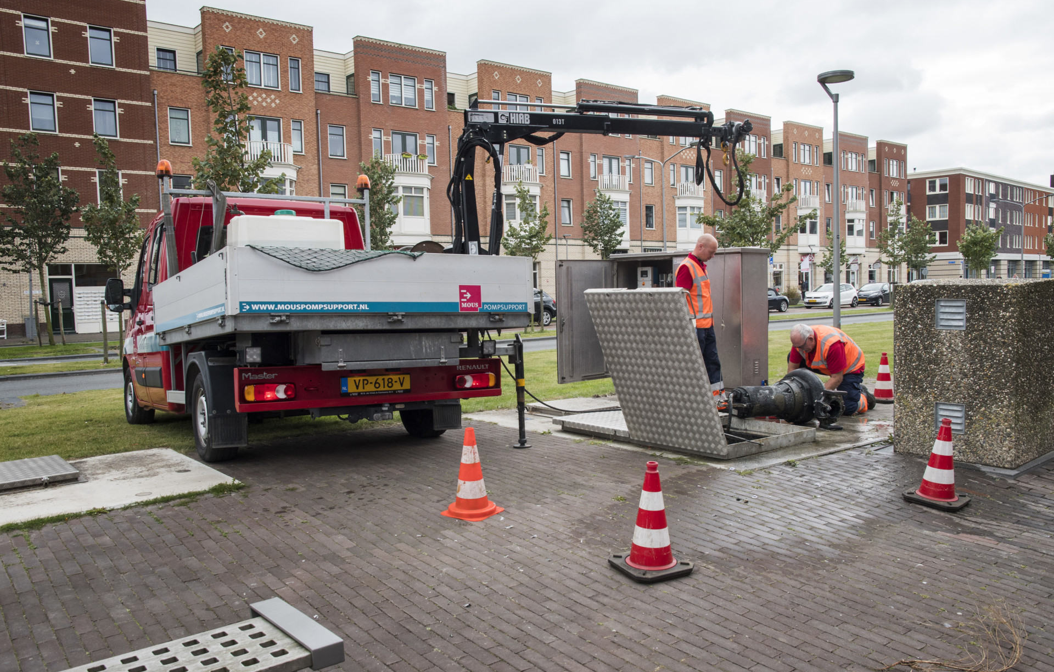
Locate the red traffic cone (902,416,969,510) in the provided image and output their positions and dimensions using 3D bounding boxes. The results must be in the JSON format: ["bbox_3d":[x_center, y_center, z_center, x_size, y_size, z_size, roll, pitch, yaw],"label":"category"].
[{"bbox_3d":[2.549,0.771,5.050,0.360,0.500,0.360,7,3,15],"label":"red traffic cone"}]

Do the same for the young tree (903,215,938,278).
[{"bbox_3d":[33.984,-7.043,71.000,3.000,7.100,3.000,-4,4,-39],"label":"young tree"}]

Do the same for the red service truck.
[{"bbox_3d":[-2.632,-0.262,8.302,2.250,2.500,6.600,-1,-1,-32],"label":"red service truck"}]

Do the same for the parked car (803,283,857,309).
[{"bbox_3d":[18.584,-2.462,50.000,3.970,1.460,1.680,-4,4,-39],"label":"parked car"}]

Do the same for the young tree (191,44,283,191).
[{"bbox_3d":[-4.985,-2.089,14.200,1.900,5.850,1.900,-4,4,-39],"label":"young tree"}]

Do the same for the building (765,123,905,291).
[{"bbox_3d":[23.658,-10.051,73.261,21.300,13.800,11.000,-4,4,-39],"label":"building"}]

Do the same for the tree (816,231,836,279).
[{"bbox_3d":[20.968,-4.750,56.145,2.300,5.254,2.300,-4,4,-39],"label":"tree"}]

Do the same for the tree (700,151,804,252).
[{"bbox_3d":[6.456,-2.667,23.500,2.900,5.300,3.100,-4,4,-39],"label":"tree"}]

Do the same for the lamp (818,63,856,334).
[{"bbox_3d":[4.652,-1.759,12.300,0.570,4.470,0.560,-1,3,12],"label":"lamp"}]

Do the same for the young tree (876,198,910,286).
[{"bbox_3d":[20.986,-4.785,47.000,1.900,6.200,1.900,-4,4,-39],"label":"young tree"}]

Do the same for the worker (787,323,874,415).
[{"bbox_3d":[2.906,0.304,7.850,0.850,0.870,0.650,-5,5,-42],"label":"worker"}]

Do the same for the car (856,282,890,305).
[{"bbox_3d":[22.964,-2.704,53.600,3.950,1.480,1.720,-4,4,-39],"label":"car"}]

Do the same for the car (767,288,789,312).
[{"bbox_3d":[12.466,-1.898,44.602,4.090,1.290,1.780,-4,4,-39],"label":"car"}]

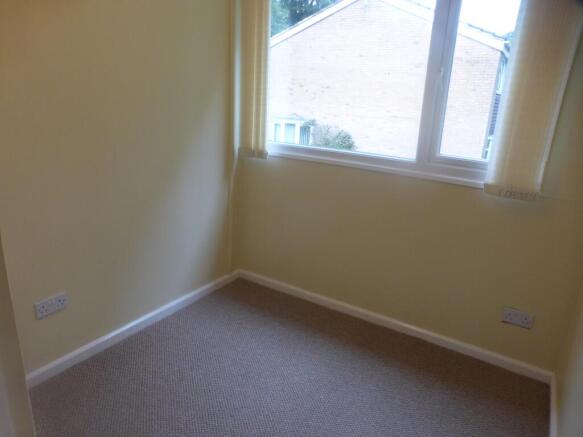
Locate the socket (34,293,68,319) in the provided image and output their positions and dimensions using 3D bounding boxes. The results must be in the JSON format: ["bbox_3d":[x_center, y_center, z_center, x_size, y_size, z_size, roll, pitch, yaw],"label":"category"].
[{"bbox_3d":[-1.212,0.440,2.039,0.012,0.086,0.146,13,20,30],"label":"socket"}]

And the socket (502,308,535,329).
[{"bbox_3d":[1.270,0.559,2.269,0.146,0.086,0.012,13,20,30],"label":"socket"}]

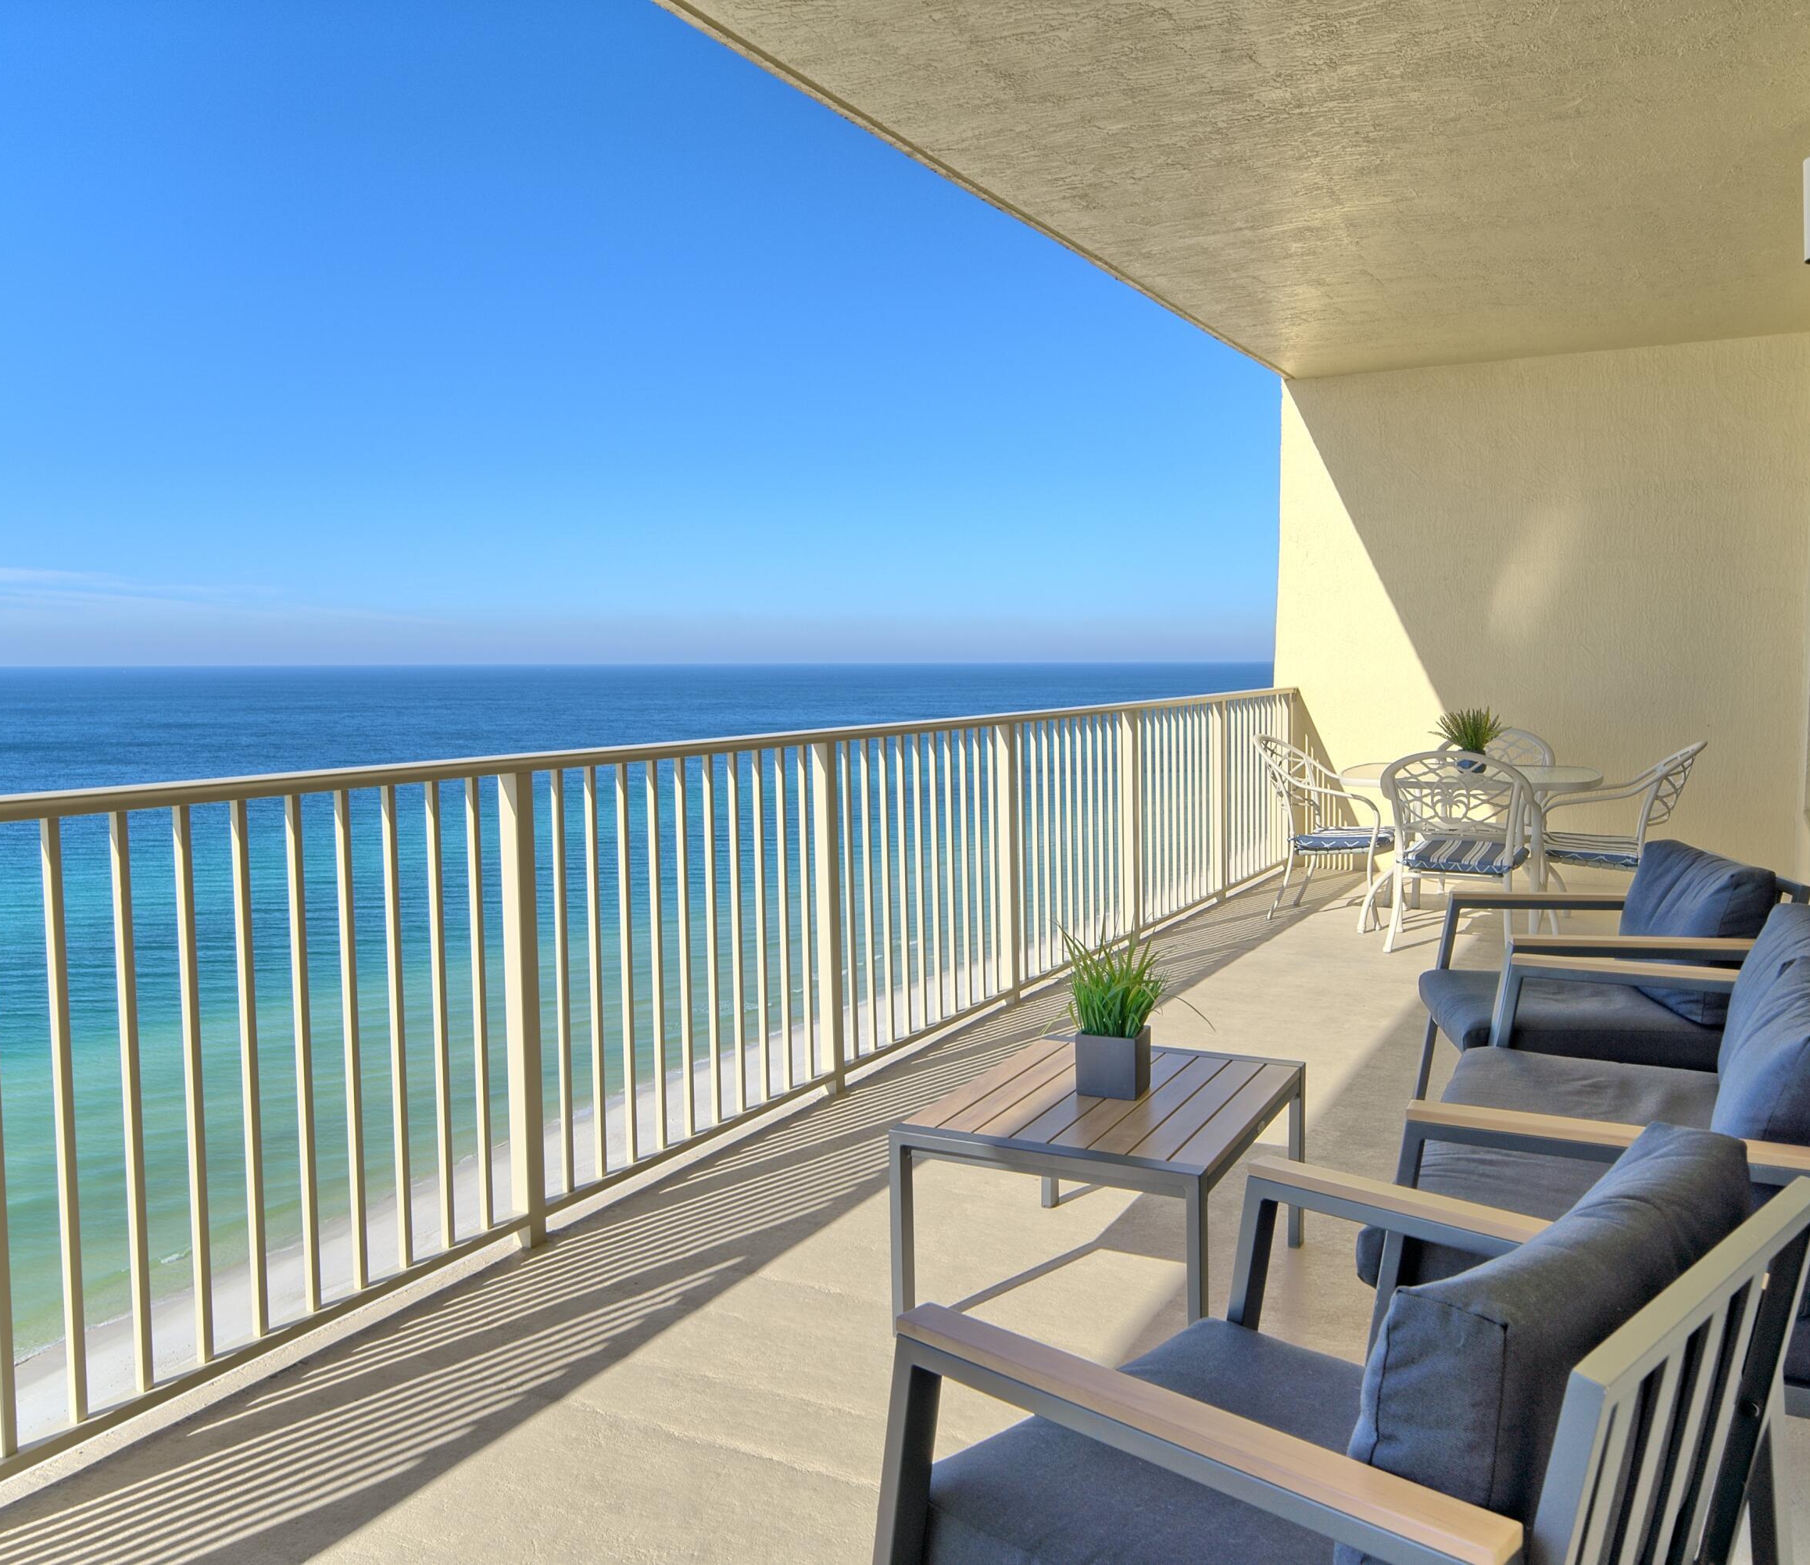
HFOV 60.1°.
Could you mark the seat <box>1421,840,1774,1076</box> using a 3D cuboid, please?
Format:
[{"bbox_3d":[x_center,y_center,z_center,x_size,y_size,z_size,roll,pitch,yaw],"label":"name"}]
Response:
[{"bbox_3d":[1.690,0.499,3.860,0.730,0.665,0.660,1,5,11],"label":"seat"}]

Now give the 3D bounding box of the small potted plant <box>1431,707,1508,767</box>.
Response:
[{"bbox_3d":[2.605,-0.196,7.187,0.310,0.295,0.310,2,5,28],"label":"small potted plant"}]

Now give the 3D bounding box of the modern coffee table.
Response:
[{"bbox_3d":[0.412,0.816,3.093,0.578,0.400,0.790,2,5,28],"label":"modern coffee table"}]

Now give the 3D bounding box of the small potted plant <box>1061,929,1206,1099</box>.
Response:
[{"bbox_3d":[0.433,0.452,3.084,0.220,0.330,0.250,2,5,28],"label":"small potted plant"}]

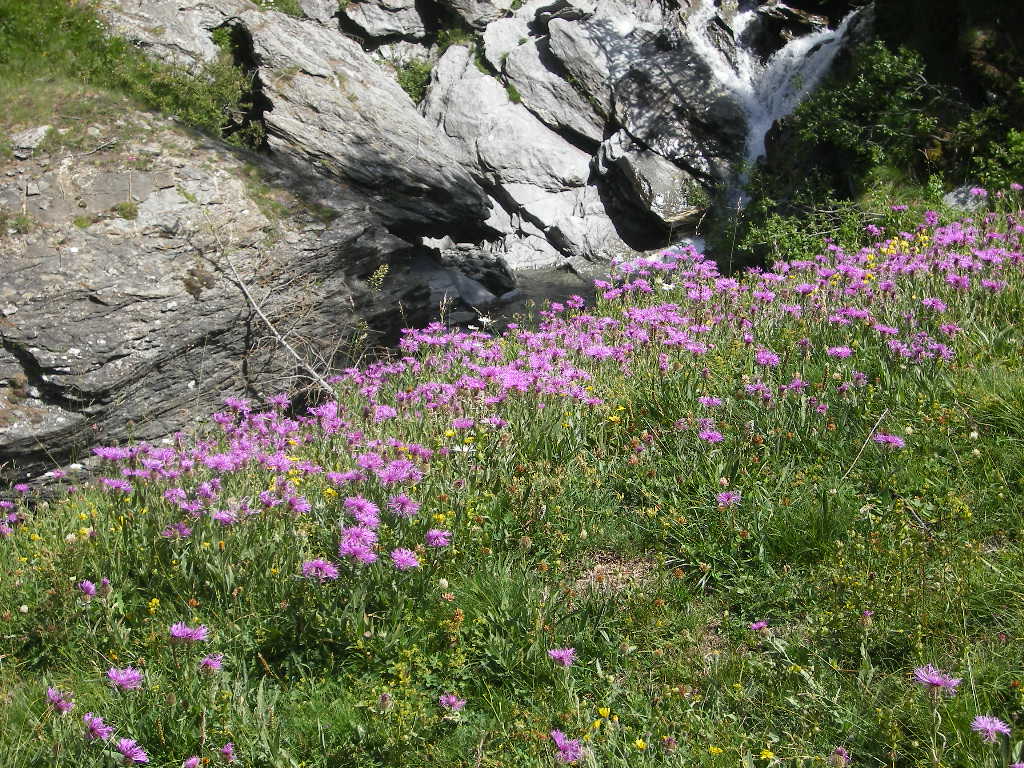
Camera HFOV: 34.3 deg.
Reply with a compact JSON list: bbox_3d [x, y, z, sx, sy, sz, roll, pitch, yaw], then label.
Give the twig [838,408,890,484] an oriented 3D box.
[{"bbox_3d":[0.720,0.123,3.375,0.009,0.008,0.217,33,59,11],"label":"twig"}]

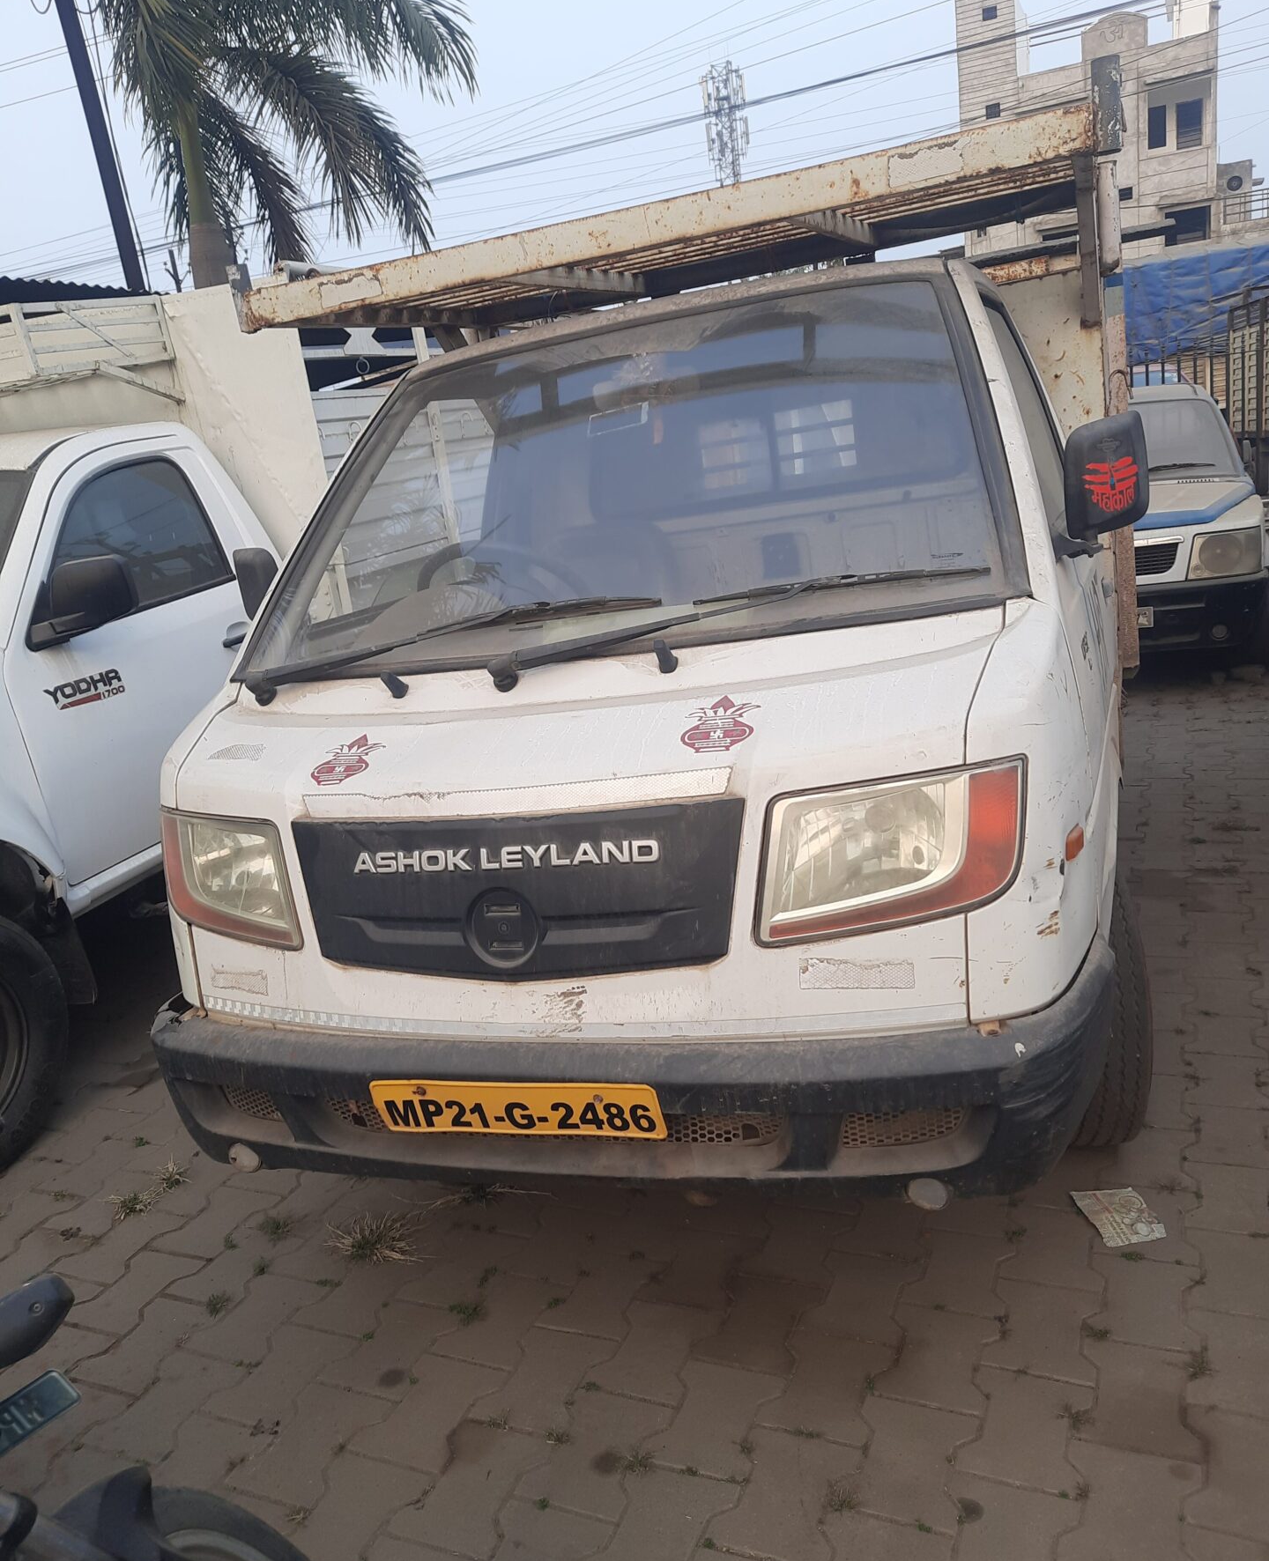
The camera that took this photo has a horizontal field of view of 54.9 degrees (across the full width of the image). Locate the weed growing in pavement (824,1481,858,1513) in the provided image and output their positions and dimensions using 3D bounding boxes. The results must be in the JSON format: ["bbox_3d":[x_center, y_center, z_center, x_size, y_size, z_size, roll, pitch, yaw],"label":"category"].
[{"bbox_3d":[0.261,0.906,1.544,0.044,0.025,0.038,-5,14,6],"label":"weed growing in pavement"}]

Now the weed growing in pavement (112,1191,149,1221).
[{"bbox_3d":[-0.992,0.838,2.407,0.075,0.035,0.062,-14,16,-26],"label":"weed growing in pavement"}]

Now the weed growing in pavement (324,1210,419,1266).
[{"bbox_3d":[-0.470,0.821,2.191,0.160,0.055,0.120,-11,15,-16],"label":"weed growing in pavement"}]

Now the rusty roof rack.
[{"bbox_3d":[0.127,-1.205,2.809,1.770,0.130,1.000,-2,17,22],"label":"rusty roof rack"}]

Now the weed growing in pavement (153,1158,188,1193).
[{"bbox_3d":[-0.945,0.807,2.492,0.068,0.045,0.060,-14,16,-24],"label":"weed growing in pavement"}]

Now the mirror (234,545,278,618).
[{"bbox_3d":[-0.824,-0.441,2.772,0.150,0.200,0.080,-3,14,20],"label":"mirror"}]

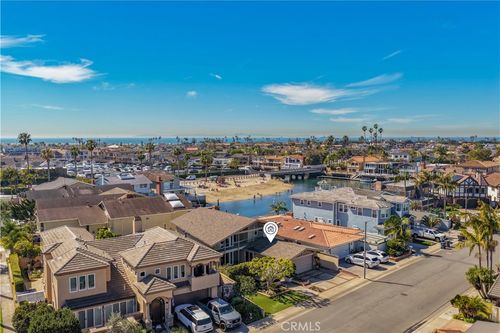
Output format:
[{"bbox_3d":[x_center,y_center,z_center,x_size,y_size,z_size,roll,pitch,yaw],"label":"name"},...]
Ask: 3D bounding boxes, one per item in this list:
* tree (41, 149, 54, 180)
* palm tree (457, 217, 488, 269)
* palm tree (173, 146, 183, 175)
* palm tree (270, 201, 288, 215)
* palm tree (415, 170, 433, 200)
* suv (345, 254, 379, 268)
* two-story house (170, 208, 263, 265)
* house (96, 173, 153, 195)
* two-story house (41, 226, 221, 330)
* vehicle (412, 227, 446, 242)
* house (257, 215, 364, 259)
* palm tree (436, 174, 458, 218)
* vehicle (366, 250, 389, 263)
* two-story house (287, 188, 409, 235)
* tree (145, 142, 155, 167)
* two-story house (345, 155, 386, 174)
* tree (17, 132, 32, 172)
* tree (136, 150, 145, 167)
[{"bbox_3d":[-74.206,0.333,142.439,4.200,13.600,4.200,0,4,0],"label":"tree"},{"bbox_3d":[27.042,10.243,46.716,3.300,8.500,3.300,0,4,0],"label":"palm tree"},{"bbox_3d":[-32.148,-1.889,172.357,4.000,13.500,4.000,0,4,0],"label":"palm tree"},{"bbox_3d":[5.764,9.478,75.943,3.400,5.500,3.400,0,4,0],"label":"palm tree"},{"bbox_3d":[48.950,5.620,110.620,5.140,8.750,5.140,0,4,0],"label":"palm tree"},{"bbox_3d":[16.252,12.986,55.941,1.850,1.580,4.700,-4,6,-43],"label":"suv"},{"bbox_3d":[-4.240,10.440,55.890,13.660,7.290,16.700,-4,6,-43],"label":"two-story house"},{"bbox_3d":[-35.215,6.054,109.775,12.500,7.200,15.000,-3,5,-30],"label":"house"},{"bbox_3d":[-13.548,10.798,43.748,16.500,7.800,18.000,-2,5,-29],"label":"two-story house"},{"bbox_3d":[31.720,12.100,69.680,5.700,1.900,2.000,4,6,40],"label":"vehicle"},{"bbox_3d":[8.350,11.000,65.370,11.740,4.760,19.940,-4,6,-43],"label":"house"},{"bbox_3d":[44.040,6.770,86.750,4.480,10.020,4.480,0,4,0],"label":"palm tree"},{"bbox_3d":[18.440,13.090,58.150,1.800,1.650,4.500,-4,6,-43],"label":"vehicle"},{"bbox_3d":[21.190,8.440,79.960,15.380,7.690,19.730,-4,6,-43],"label":"two-story house"},{"bbox_3d":[-54.530,-5.220,211.380,5.180,15.380,5.180,0,4,0],"label":"tree"},{"bbox_3d":[58.523,-1.154,195.585,19.500,8.500,13.000,1,5,15],"label":"two-story house"},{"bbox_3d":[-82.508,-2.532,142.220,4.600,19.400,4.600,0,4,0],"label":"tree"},{"bbox_3d":[-59.430,-3.120,211.530,4.360,11.180,4.360,0,4,0],"label":"tree"}]

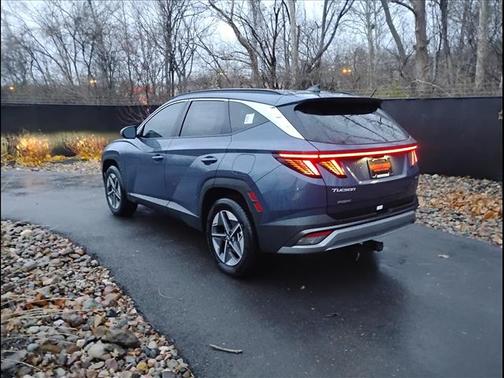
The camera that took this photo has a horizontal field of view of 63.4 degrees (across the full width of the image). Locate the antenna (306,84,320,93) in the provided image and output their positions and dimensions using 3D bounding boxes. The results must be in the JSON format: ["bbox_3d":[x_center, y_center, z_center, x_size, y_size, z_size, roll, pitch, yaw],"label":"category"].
[{"bbox_3d":[0.572,-0.933,3.801,0.062,0.070,0.170,-11,15,-38],"label":"antenna"}]

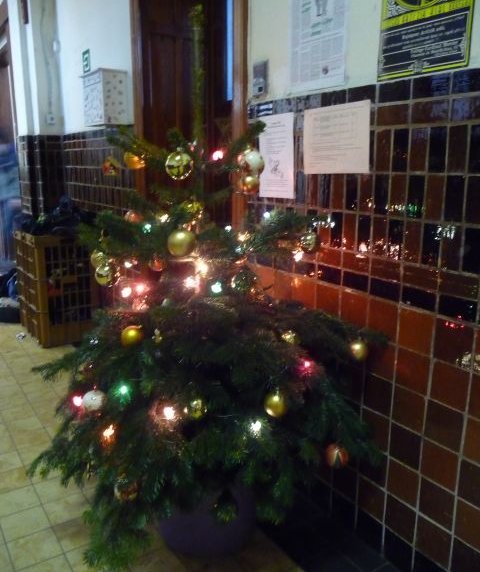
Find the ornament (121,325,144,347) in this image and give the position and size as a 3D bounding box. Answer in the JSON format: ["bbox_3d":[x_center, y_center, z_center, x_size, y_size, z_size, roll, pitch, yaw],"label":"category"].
[{"bbox_3d":[-0.297,0.138,1.430,0.062,0.064,0.062,0,13,0],"label":"ornament"}]

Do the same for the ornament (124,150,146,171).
[{"bbox_3d":[-0.315,-0.378,1.560,0.064,0.060,0.062,-3,14,-11],"label":"ornament"}]

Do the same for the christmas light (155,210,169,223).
[{"bbox_3d":[-0.229,-0.203,1.520,0.038,0.035,0.035,-1,14,0],"label":"christmas light"}]

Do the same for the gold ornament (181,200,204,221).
[{"bbox_3d":[-0.136,-0.213,1.480,0.062,0.067,0.062,-1,14,-5],"label":"gold ornament"}]

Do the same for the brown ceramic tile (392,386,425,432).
[{"bbox_3d":[0.503,0.365,1.524,0.010,0.120,0.120,-8,15,-31],"label":"brown ceramic tile"}]

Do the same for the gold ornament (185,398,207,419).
[{"bbox_3d":[-0.117,0.328,1.390,0.053,0.057,0.053,-1,14,-5],"label":"gold ornament"}]

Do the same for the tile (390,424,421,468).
[{"bbox_3d":[0.515,0.496,1.603,0.012,0.120,0.118,-10,17,-33],"label":"tile"}]

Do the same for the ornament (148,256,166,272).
[{"bbox_3d":[-0.255,-0.068,1.600,0.056,0.056,0.056,0,13,0],"label":"ornament"}]

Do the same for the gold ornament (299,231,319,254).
[{"bbox_3d":[0.222,-0.141,1.670,0.058,0.064,0.058,0,13,0],"label":"gold ornament"}]

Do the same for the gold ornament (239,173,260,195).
[{"bbox_3d":[0.028,-0.295,1.500,0.058,0.063,0.058,-1,14,-5],"label":"gold ornament"}]

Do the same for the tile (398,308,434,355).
[{"bbox_3d":[0.511,0.128,1.495,0.012,0.126,0.122,-9,16,-32],"label":"tile"}]

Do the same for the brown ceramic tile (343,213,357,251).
[{"bbox_3d":[0.358,-0.174,1.662,0.012,0.123,0.056,-9,16,-32],"label":"brown ceramic tile"}]

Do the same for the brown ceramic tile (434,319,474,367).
[{"bbox_3d":[0.578,0.151,1.394,0.012,0.127,0.116,-9,16,-32],"label":"brown ceramic tile"}]

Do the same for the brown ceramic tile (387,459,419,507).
[{"bbox_3d":[0.511,0.614,1.617,0.010,0.120,0.117,-9,16,-32],"label":"brown ceramic tile"}]

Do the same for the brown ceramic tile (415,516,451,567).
[{"bbox_3d":[0.573,0.753,1.522,0.010,0.120,0.119,-9,16,-31],"label":"brown ceramic tile"}]

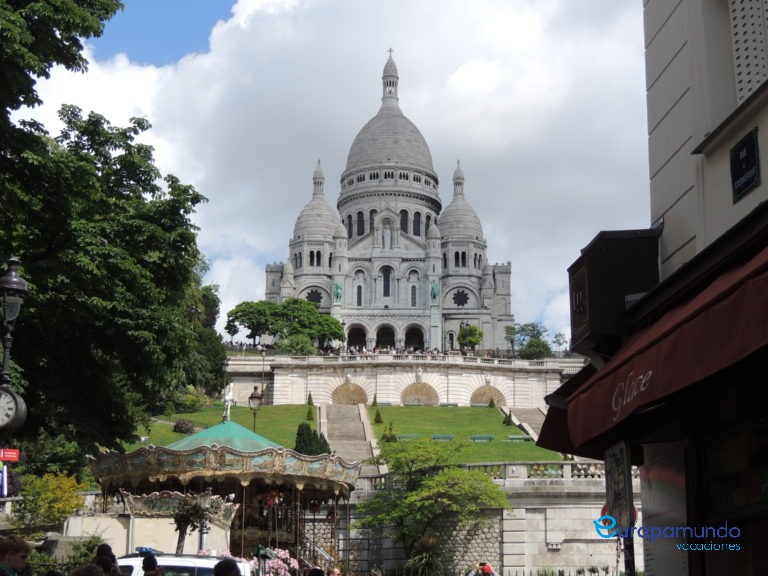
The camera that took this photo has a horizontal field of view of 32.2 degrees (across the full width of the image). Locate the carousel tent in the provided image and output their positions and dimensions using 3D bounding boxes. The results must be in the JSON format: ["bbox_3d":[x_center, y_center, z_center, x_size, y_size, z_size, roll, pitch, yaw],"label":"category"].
[{"bbox_3d":[-6.190,7.790,52.000,10.550,6.800,10.550,0,-13,0],"label":"carousel tent"}]

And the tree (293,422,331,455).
[{"bbox_3d":[-7.790,16.330,143.000,4.080,3.790,3.060,0,-13,0],"label":"tree"}]

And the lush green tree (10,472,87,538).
[{"bbox_3d":[-13.610,8.860,54.000,3.080,2.760,2.620,0,-13,0],"label":"lush green tree"}]

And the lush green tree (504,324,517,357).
[{"bbox_3d":[20.050,8.320,211.000,1.900,5.170,1.900,0,-13,0],"label":"lush green tree"}]

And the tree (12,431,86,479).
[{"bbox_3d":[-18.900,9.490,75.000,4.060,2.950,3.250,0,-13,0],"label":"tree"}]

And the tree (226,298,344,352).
[{"bbox_3d":[-15.980,6.170,216.000,19.150,9.110,12.450,0,-13,0],"label":"tree"}]

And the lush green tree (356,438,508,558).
[{"bbox_3d":[2.400,10.440,66.000,7.540,5.970,6.030,0,-13,0],"label":"lush green tree"}]

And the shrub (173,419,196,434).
[{"bbox_3d":[-23.680,16.440,158.000,2.850,1.910,2.420,0,-13,0],"label":"shrub"}]

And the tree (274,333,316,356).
[{"bbox_3d":[-13.830,8.910,208.000,6.560,3.980,5.580,0,-13,0],"label":"tree"}]

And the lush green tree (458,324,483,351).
[{"bbox_3d":[13.940,8.150,217.000,4.240,4.480,4.030,0,-13,0],"label":"lush green tree"}]

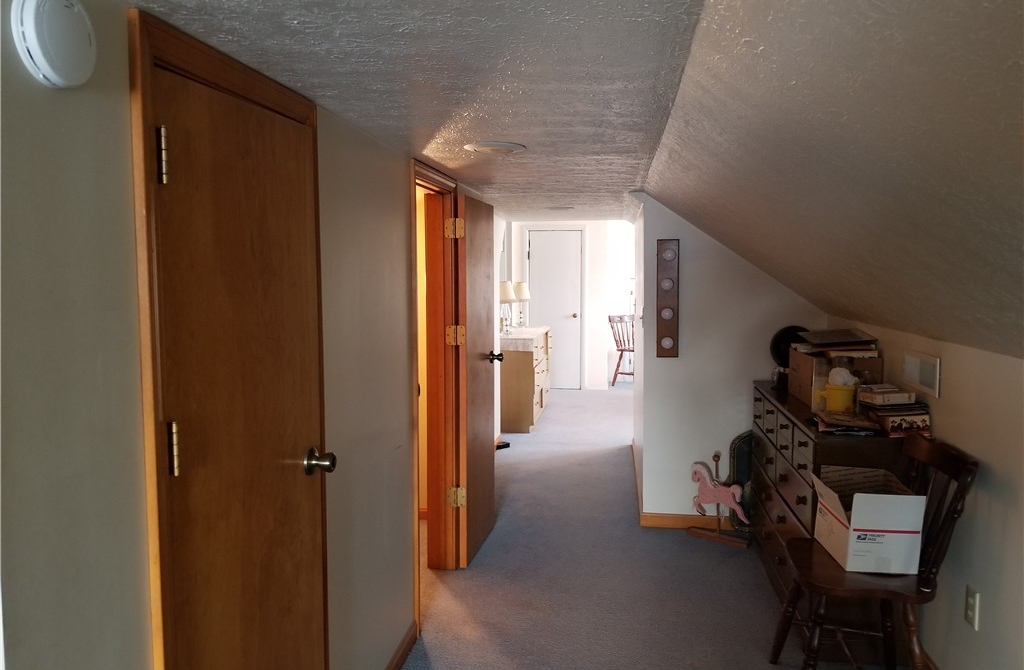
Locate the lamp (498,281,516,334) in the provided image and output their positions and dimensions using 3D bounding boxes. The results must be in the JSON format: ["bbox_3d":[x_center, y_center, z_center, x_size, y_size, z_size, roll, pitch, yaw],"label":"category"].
[{"bbox_3d":[-0.047,-0.230,6.807,0.190,0.460,0.190,1,5,8],"label":"lamp"}]

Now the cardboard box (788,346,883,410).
[{"bbox_3d":[1.426,0.190,3.453,0.268,0.224,0.460,1,5,8],"label":"cardboard box"}]

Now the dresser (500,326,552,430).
[{"bbox_3d":[0.049,0.375,7.189,0.480,0.809,1.350,1,5,8],"label":"dresser"}]

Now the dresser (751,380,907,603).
[{"bbox_3d":[1.310,0.710,3.279,0.370,0.790,1.280,1,5,8],"label":"dresser"}]

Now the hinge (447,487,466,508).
[{"bbox_3d":[-0.252,0.745,3.531,0.089,0.089,0.014,1,5,8],"label":"hinge"}]

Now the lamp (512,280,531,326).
[{"bbox_3d":[0.092,-0.298,7.684,0.190,0.450,0.190,1,5,8],"label":"lamp"}]

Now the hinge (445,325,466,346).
[{"bbox_3d":[-0.252,0.004,3.469,0.089,0.089,0.014,1,5,8],"label":"hinge"}]

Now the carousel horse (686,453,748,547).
[{"bbox_3d":[1.067,0.834,3.937,0.325,0.433,0.075,4,6,37],"label":"carousel horse"}]

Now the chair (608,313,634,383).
[{"bbox_3d":[1.480,0.195,9.100,0.480,0.850,0.440,4,6,41],"label":"chair"}]

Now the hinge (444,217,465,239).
[{"bbox_3d":[-0.253,-0.474,3.429,0.089,0.089,0.014,1,5,8],"label":"hinge"}]

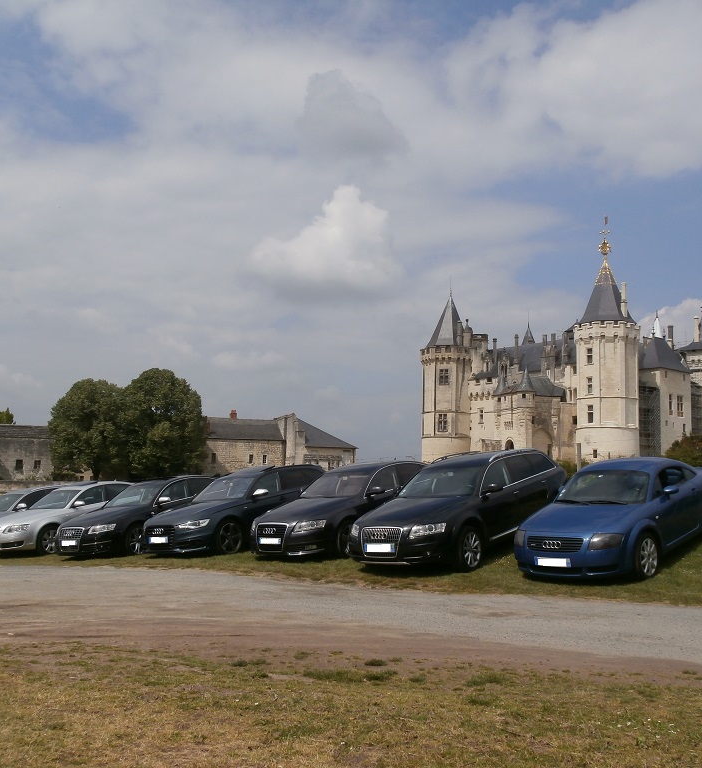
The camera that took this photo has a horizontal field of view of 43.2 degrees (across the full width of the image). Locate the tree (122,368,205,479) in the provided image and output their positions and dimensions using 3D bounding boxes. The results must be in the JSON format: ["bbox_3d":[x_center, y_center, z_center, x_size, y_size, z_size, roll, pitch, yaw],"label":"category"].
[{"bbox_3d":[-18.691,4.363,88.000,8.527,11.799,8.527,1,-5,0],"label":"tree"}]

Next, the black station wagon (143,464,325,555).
[{"bbox_3d":[-1.976,2.497,18.078,1.874,1.461,4.927,-9,-4,38],"label":"black station wagon"}]

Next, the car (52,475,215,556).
[{"bbox_3d":[-4.186,2.796,19.462,1.855,1.459,4.923,-7,-2,34],"label":"car"}]

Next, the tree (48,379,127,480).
[{"bbox_3d":[-26.127,4.859,88.000,8.329,10.808,8.329,1,-5,0],"label":"tree"}]

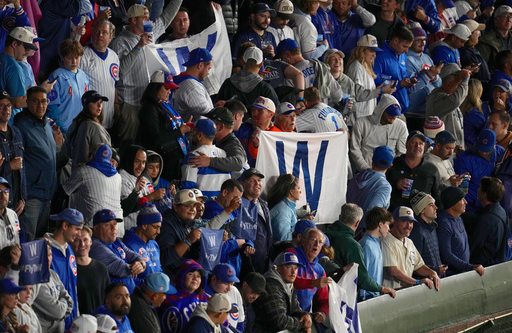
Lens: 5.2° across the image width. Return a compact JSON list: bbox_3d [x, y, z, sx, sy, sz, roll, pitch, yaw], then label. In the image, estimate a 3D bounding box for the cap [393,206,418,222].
[{"bbox_3d":[1.306,0.422,50.000,0.180,0.140,0.270,-12,20,-33],"label":"cap"}]

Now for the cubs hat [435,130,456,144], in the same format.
[{"bbox_3d":[1.620,-0.256,49.200,0.180,0.140,0.265,-16,20,-43],"label":"cubs hat"}]

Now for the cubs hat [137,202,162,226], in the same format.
[{"bbox_3d":[-0.841,0.369,45.100,0.210,0.210,0.190,16,20,18],"label":"cubs hat"}]

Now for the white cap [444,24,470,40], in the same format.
[{"bbox_3d":[1.747,-1.157,49.300,0.260,0.140,0.180,17,19,14],"label":"white cap"}]

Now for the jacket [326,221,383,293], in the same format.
[{"bbox_3d":[0.810,0.735,45.400,0.540,0.650,0.420,12,19,38],"label":"jacket"}]

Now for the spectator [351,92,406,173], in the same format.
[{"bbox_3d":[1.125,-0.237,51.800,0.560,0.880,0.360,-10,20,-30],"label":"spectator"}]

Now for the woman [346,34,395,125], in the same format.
[{"bbox_3d":[1.048,-0.401,52.263,0.480,1.680,0.470,4,18,14],"label":"woman"}]

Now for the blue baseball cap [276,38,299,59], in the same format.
[{"bbox_3d":[0.236,-1.046,50.000,0.265,0.140,0.180,-26,6,25],"label":"blue baseball cap"}]

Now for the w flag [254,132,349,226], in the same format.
[{"bbox_3d":[0.384,0.095,47.000,0.120,0.850,1.150,13,10,40],"label":"w flag"}]

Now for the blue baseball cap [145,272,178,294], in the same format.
[{"bbox_3d":[-0.835,1.023,49.709,0.270,0.145,0.180,16,15,-10],"label":"blue baseball cap"}]

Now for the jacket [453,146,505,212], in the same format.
[{"bbox_3d":[2.019,0.127,51.600,0.570,0.680,0.380,-8,27,-24],"label":"jacket"}]

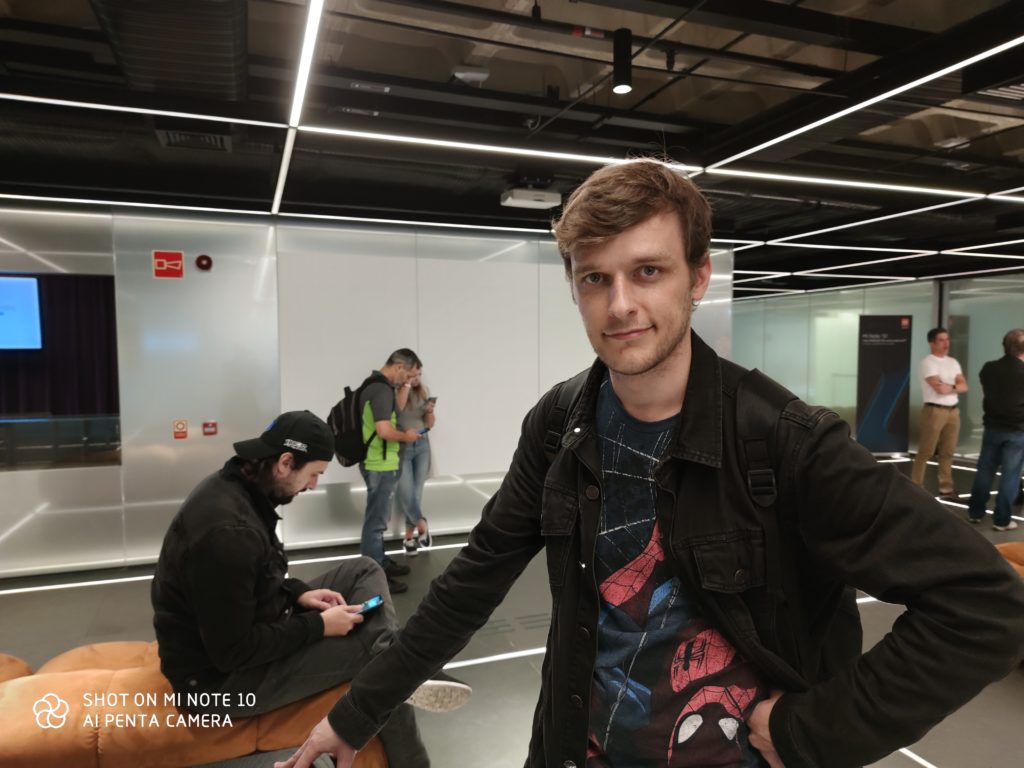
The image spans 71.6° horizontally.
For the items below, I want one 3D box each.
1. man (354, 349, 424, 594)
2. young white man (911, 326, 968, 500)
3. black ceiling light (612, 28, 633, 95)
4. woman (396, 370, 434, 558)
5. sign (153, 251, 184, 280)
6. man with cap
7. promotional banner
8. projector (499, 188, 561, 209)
[{"bbox_3d":[-0.837,0.564,4.849,0.520,1.603,0.520,-1,3,-12],"label":"man"},{"bbox_3d":[4.572,0.304,7.594,0.520,1.812,0.400,0,3,-3],"label":"young white man"},{"bbox_3d":[0.501,-1.456,3.203,0.080,0.250,0.080,-1,3,-20],"label":"black ceiling light"},{"bbox_3d":[-0.774,0.595,5.635,0.450,1.468,0.420,-1,3,-12],"label":"woman"},{"bbox_3d":[-2.519,-0.874,5.214,0.203,0.203,0.010,-1,3,-20],"label":"sign"},{"bbox_3d":[-0.566,0.795,2.087,0.860,1.394,0.560,-1,3,-6],"label":"man with cap"},{"bbox_3d":[5.487,0.036,10.448,0.790,2.073,0.220,0,3,3],"label":"promotional banner"},{"bbox_3d":[0.126,-1.268,4.881,0.342,0.080,0.220,-1,3,-20],"label":"projector"}]

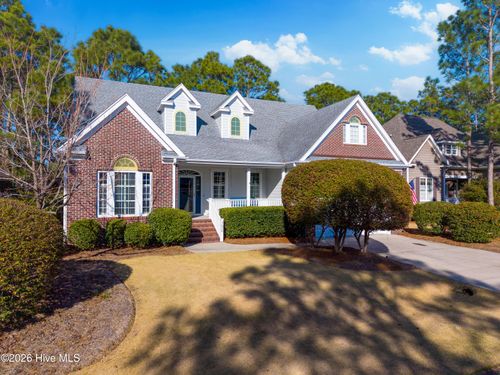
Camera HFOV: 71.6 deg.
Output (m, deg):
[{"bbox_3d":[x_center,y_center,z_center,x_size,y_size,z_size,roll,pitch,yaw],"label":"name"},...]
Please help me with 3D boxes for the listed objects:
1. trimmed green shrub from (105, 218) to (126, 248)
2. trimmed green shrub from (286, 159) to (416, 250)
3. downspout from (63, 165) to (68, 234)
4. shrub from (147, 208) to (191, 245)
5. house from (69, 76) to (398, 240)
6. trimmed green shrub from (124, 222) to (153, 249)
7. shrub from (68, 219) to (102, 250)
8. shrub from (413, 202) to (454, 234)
[{"bbox_3d":[-5.198,1.739,13.400,0.950,1.120,1.000,0,-1,-24],"label":"trimmed green shrub"},{"bbox_3d":[3.853,0.674,13.700,4.900,3.600,4.000,-1,-1,16],"label":"trimmed green shrub"},{"bbox_3d":[-7.255,0.521,13.631,0.110,2.870,0.100,0,-1,-24],"label":"downspout"},{"bbox_3d":[-3.300,1.616,14.300,1.700,1.530,1.600,0,-1,-24],"label":"shrub"},{"bbox_3d":[-1.783,-1.893,22.753,17.900,9.050,14.000,0,-1,-24],"label":"house"},{"bbox_3d":[-4.287,1.837,13.450,1.150,1.020,1.150,0,-1,-24],"label":"trimmed green shrub"},{"bbox_3d":[-6.144,1.703,12.950,1.250,1.140,1.250,0,-1,-24],"label":"shrub"},{"bbox_3d":[10.586,1.782,20.000,2.400,1.800,2.200,0,-1,-24],"label":"shrub"}]

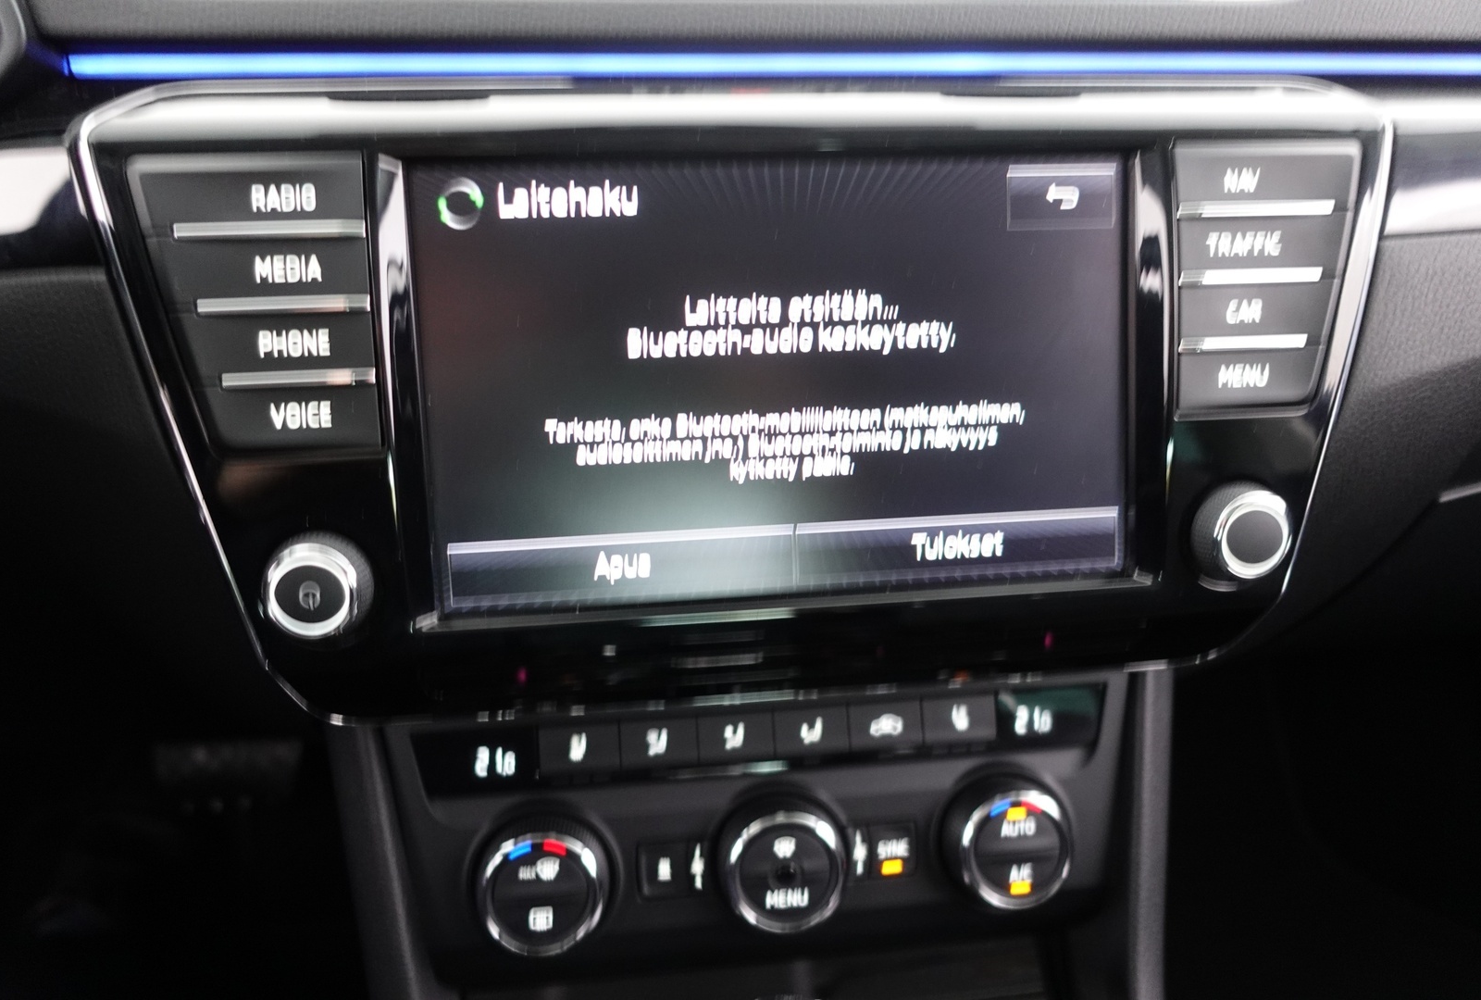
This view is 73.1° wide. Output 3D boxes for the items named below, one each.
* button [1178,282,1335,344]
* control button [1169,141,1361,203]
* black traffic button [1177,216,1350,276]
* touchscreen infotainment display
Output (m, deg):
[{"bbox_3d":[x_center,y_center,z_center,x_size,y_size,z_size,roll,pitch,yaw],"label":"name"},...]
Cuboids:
[{"bbox_3d":[0.132,-0.048,0.258,0.043,0.016,0.006,-3,5,-7],"label":"button"},{"bbox_3d":[0.133,-0.082,0.255,0.051,0.016,0.006,-3,5,-7],"label":"control button"},{"bbox_3d":[0.133,-0.065,0.257,0.047,0.015,0.006,-3,5,-7],"label":"black traffic button"},{"bbox_3d":[0.012,-0.030,0.250,0.175,0.106,0.008,-3,5,-7],"label":"touchscreen infotainment display"}]

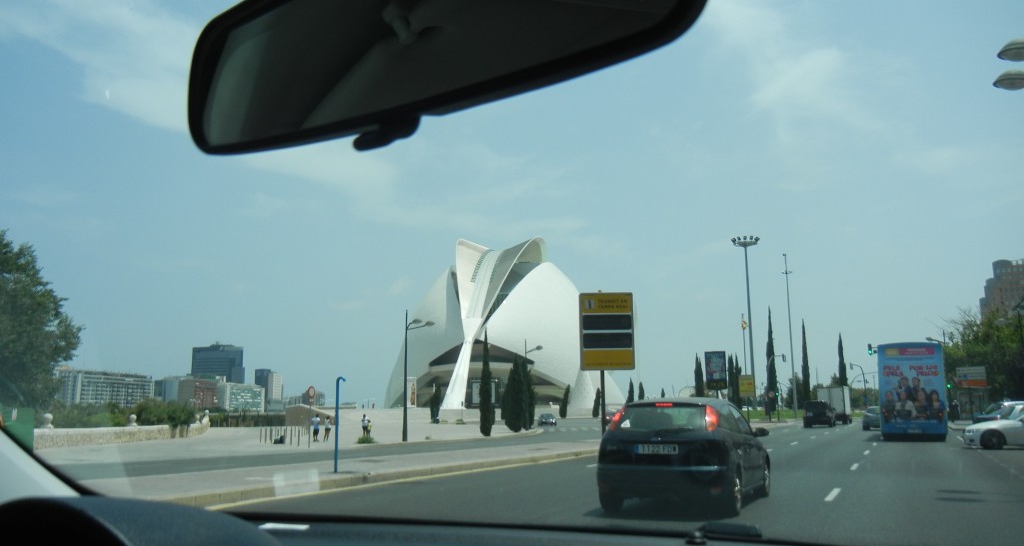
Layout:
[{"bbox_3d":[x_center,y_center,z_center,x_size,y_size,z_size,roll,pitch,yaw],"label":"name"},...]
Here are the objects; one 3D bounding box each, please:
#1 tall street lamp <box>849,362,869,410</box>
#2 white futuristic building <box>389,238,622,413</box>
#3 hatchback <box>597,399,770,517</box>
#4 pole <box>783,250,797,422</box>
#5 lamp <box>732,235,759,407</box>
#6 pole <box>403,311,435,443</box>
[{"bbox_3d":[43.019,14.375,110.773,2.300,6.507,0.450,-3,-9,15],"label":"tall street lamp"},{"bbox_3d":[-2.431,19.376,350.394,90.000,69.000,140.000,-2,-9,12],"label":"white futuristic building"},{"bbox_3d":[2.608,2.585,12.826,1.810,1.480,4.320,-4,-10,23],"label":"hatchback"},{"bbox_3d":[37.733,8.512,119.715,1.400,21.938,1.400,-4,-10,23],"label":"pole"},{"bbox_3d":[36.999,8.155,137.141,4.300,27.380,4.300,-4,-10,23],"label":"lamp"},{"bbox_3d":[-5.596,6.120,53.346,1.950,7.883,0.900,-3,-9,17],"label":"pole"}]

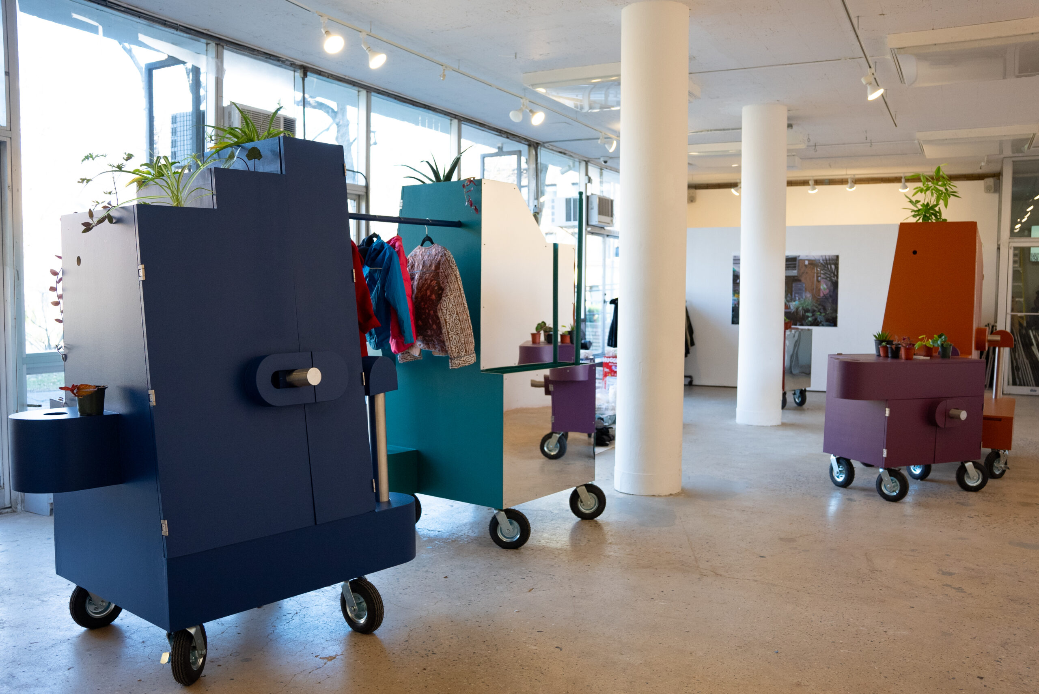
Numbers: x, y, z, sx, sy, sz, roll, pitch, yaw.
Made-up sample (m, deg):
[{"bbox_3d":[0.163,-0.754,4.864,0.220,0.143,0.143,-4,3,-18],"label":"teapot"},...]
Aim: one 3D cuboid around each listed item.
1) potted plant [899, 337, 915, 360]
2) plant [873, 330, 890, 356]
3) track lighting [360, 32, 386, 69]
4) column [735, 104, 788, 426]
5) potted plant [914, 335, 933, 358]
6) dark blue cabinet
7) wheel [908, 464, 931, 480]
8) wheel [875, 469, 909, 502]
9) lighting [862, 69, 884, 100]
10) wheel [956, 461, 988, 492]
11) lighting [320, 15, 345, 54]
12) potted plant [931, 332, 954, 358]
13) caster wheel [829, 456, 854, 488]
[{"bbox_3d":[2.564,0.008,5.732,0.107,0.155,0.105,2,5,24],"label":"potted plant"},{"bbox_3d":[2.582,-0.026,6.136,0.138,0.180,0.138,2,4,27],"label":"plant"},{"bbox_3d":[-1.047,-2.101,6.078,0.190,0.235,0.130,4,5,43],"label":"track lighting"},{"bbox_3d":[2.538,-0.828,9.019,0.460,3.270,0.460,2,4,27],"label":"column"},{"bbox_3d":[2.874,-0.008,6.143,0.115,0.148,0.125,2,4,27],"label":"potted plant"},{"bbox_3d":[-1.198,0.168,3.405,0.966,1.960,1.414,4,6,42],"label":"dark blue cabinet"},{"bbox_3d":[2.953,0.869,6.384,0.085,0.222,0.215,-1,4,-21],"label":"wheel"},{"bbox_3d":[2.419,0.891,5.612,0.215,0.220,0.085,4,5,40],"label":"wheel"},{"bbox_3d":[2.748,-2.041,6.734,0.155,0.235,0.127,2,5,27],"label":"lighting"},{"bbox_3d":[3.156,0.893,6.026,0.215,0.222,0.085,1,4,12],"label":"wheel"},{"bbox_3d":[-1.168,-1.948,5.408,0.125,0.225,0.175,-2,5,-28],"label":"lighting"},{"bbox_3d":[2.862,-0.011,5.868,0.152,0.177,0.140,2,5,24],"label":"potted plant"},{"bbox_3d":[2.289,0.880,6.128,0.085,0.222,0.215,-1,4,-23],"label":"caster wheel"}]

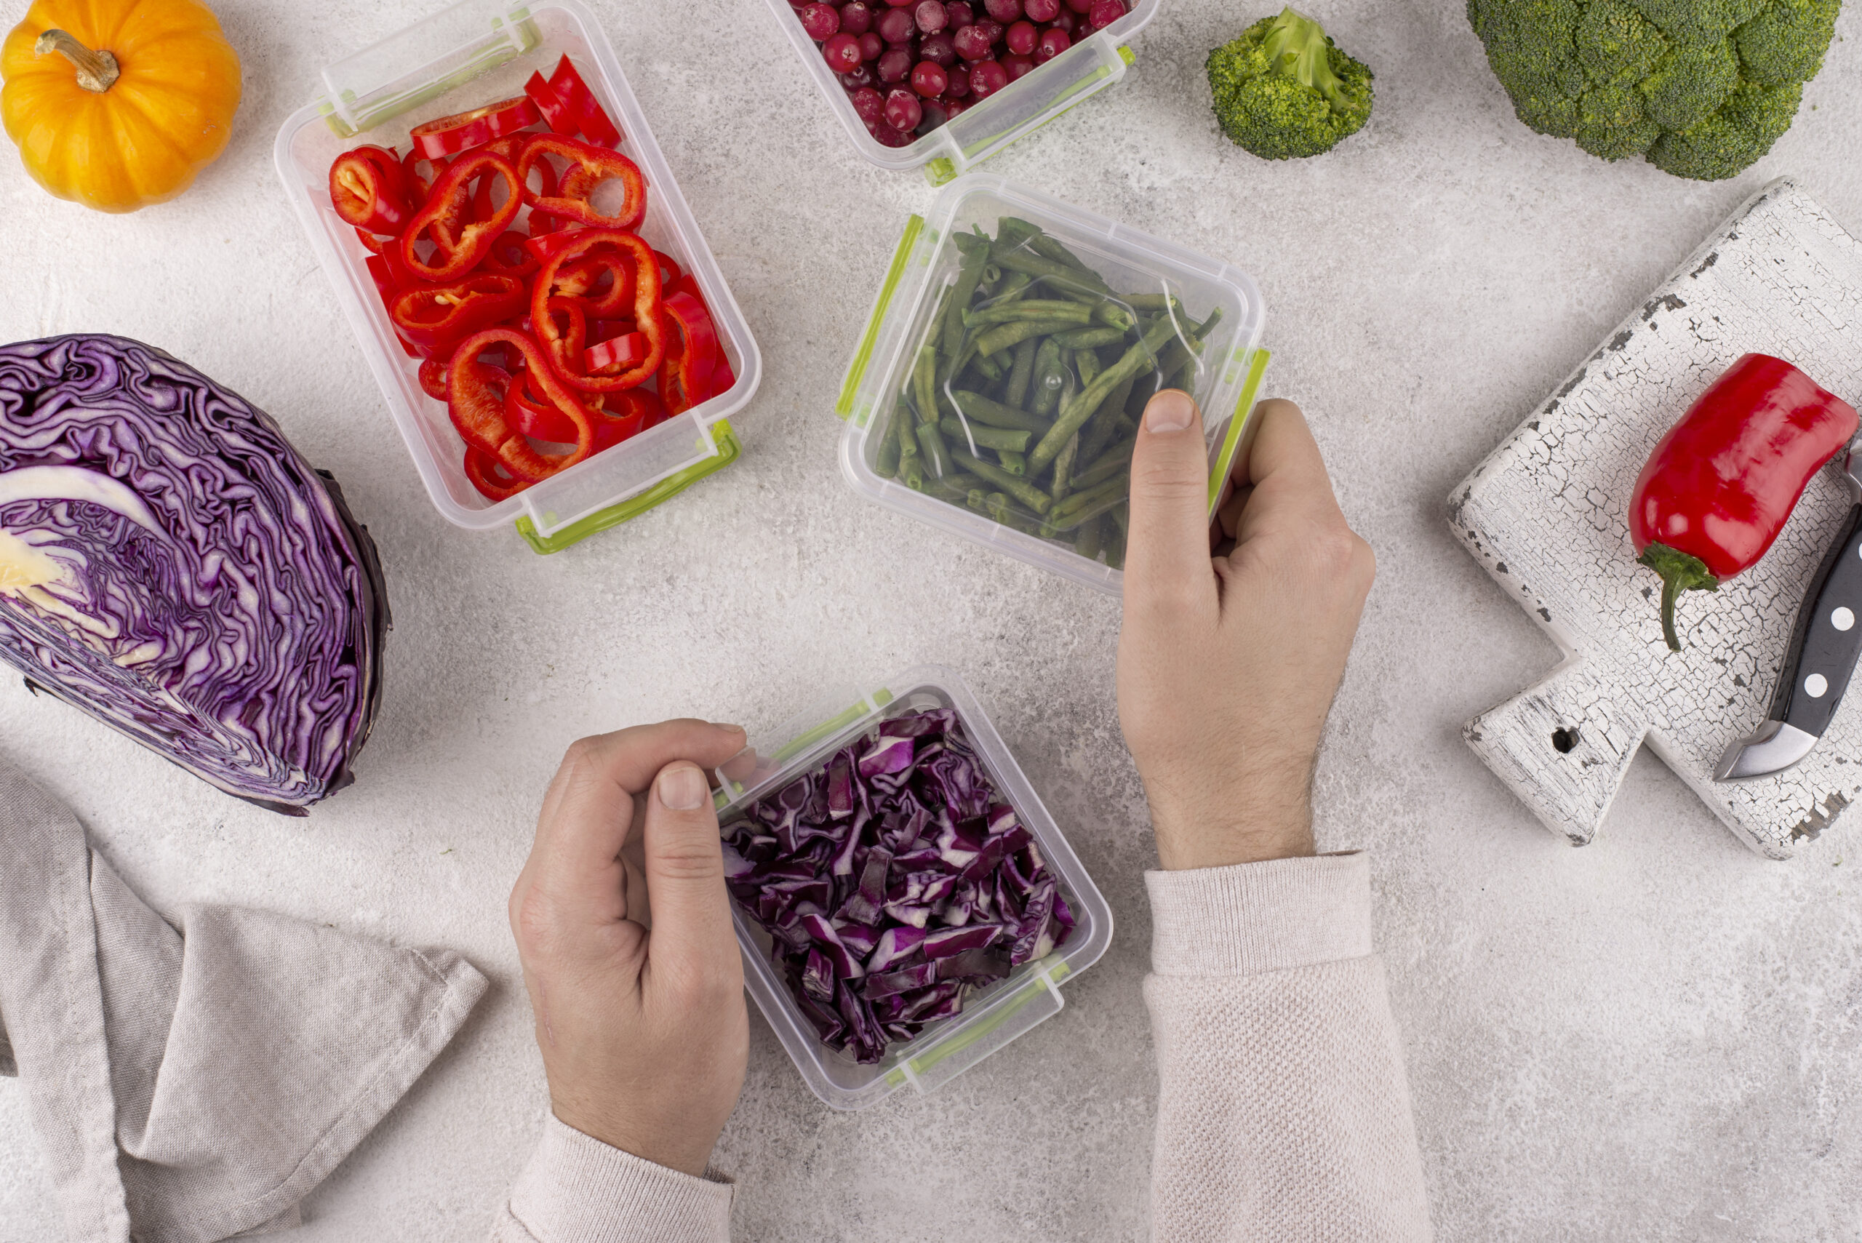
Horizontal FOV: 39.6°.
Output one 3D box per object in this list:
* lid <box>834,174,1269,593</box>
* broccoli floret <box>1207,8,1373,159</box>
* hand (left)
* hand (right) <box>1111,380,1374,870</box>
[{"bbox_3d":[0.040,-0.077,0.862,0.129,0.056,0.116,21,85,1],"label":"lid"},{"bbox_3d":[0.122,-0.183,0.877,0.057,0.046,0.053,0,85,0],"label":"broccoli floret"},{"bbox_3d":[-0.096,0.104,0.831,0.077,0.080,0.148,0,85,0],"label":"hand (left)"},{"bbox_3d":[0.101,0.003,0.839,0.083,0.080,0.157,0,85,0],"label":"hand (right)"}]

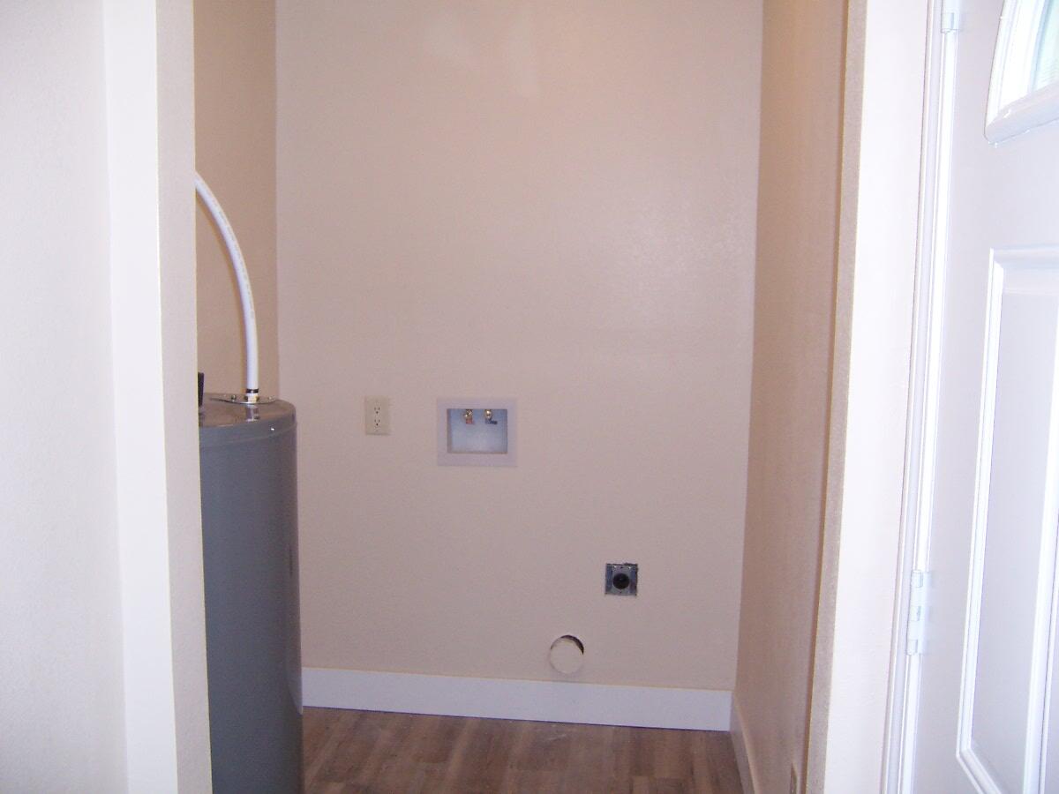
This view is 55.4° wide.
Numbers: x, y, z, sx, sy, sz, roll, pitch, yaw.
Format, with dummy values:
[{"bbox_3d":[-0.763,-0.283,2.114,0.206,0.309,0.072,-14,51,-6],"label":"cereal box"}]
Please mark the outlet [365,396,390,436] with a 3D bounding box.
[{"bbox_3d":[-0.465,0.059,3.090,0.072,0.115,0.007,2,7,6],"label":"outlet"}]

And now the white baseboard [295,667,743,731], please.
[{"bbox_3d":[-0.081,0.946,3.155,1.415,0.132,0.014,2,7,6],"label":"white baseboard"}]

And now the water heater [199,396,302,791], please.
[{"bbox_3d":[-0.730,0.579,2.057,0.490,1.115,0.490,2,7,6],"label":"water heater"}]

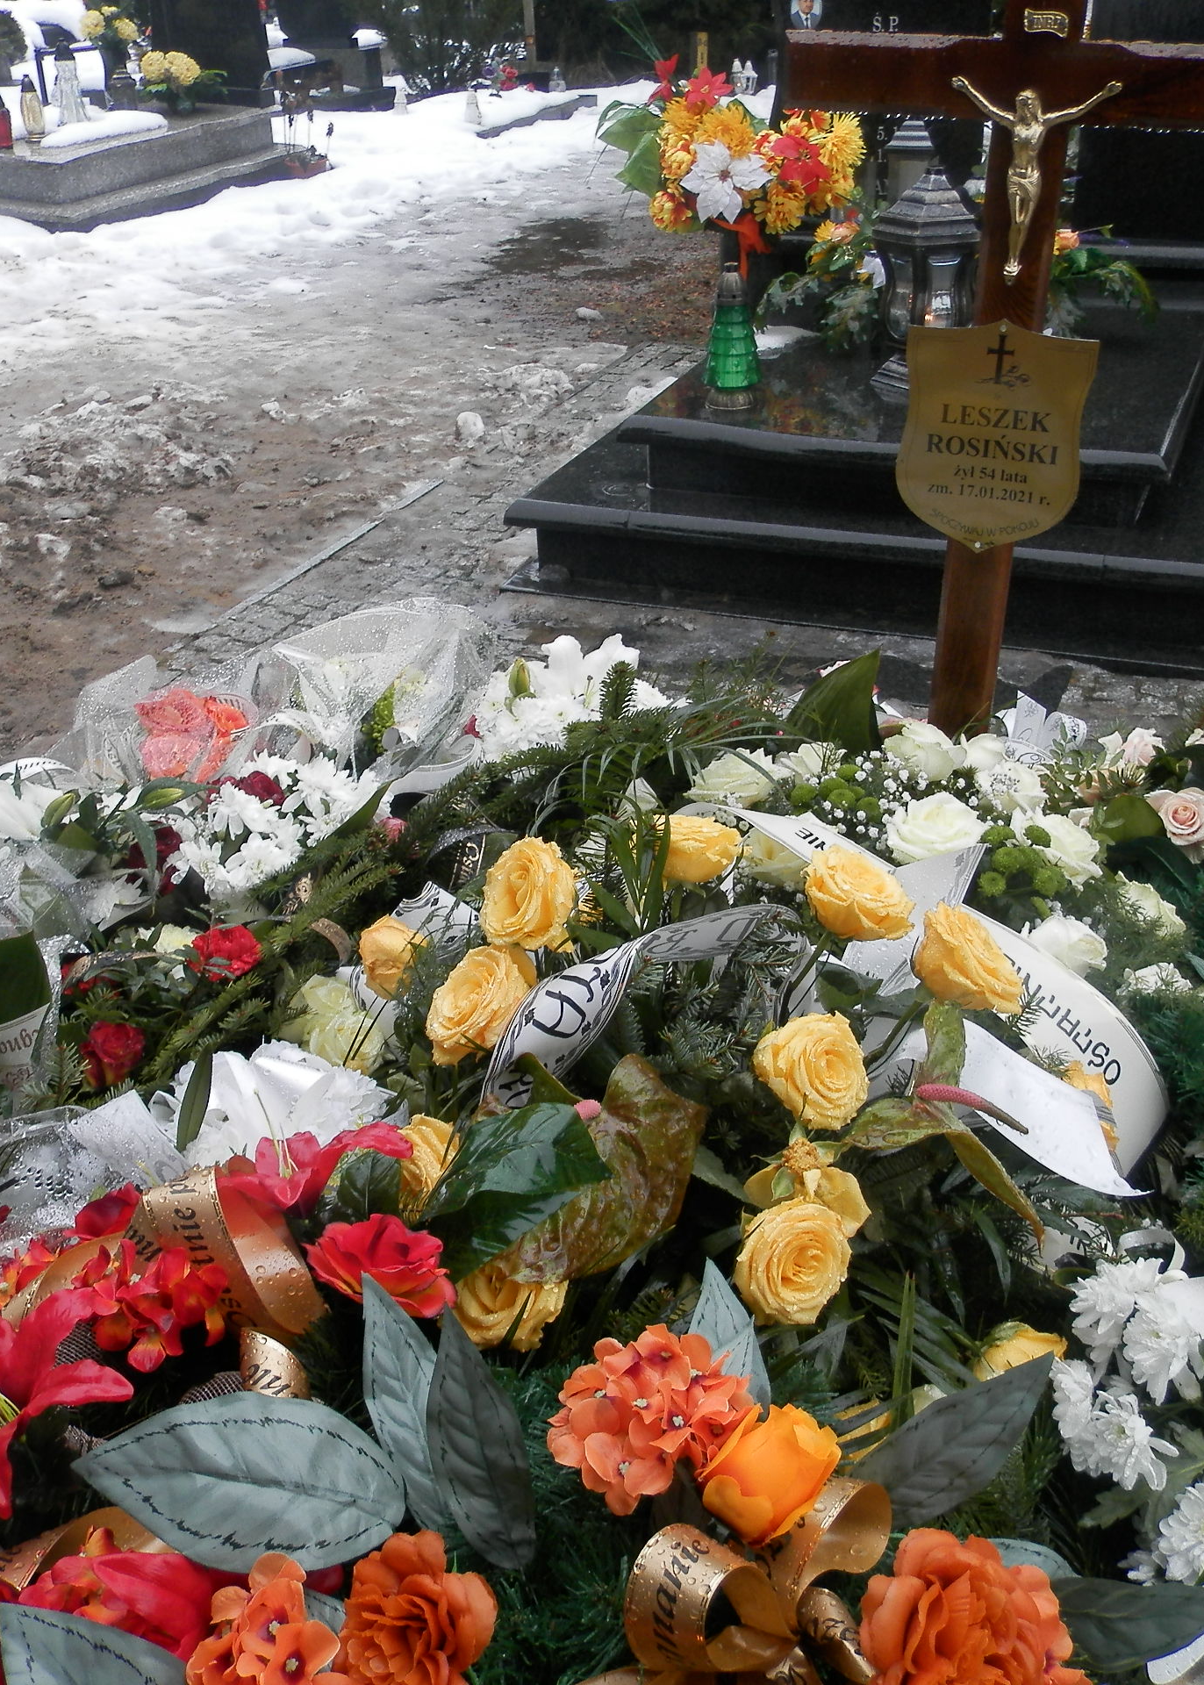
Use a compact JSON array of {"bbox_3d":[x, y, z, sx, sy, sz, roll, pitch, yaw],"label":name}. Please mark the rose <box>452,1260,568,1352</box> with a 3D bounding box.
[{"bbox_3d":[-0.065,0.323,1.140,0.080,0.062,0.078,4,54,10],"label":"rose"}]

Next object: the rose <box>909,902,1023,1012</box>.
[{"bbox_3d":[0.302,0.096,1.340,0.090,0.082,0.090,4,32,13],"label":"rose"}]

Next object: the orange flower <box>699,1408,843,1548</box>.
[{"bbox_3d":[0.096,0.363,0.930,0.074,0.066,0.068,13,29,0],"label":"orange flower"}]

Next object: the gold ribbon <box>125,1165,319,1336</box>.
[{"bbox_3d":[-0.233,0.253,1.000,0.110,0.078,0.078,-10,32,-11],"label":"gold ribbon"}]

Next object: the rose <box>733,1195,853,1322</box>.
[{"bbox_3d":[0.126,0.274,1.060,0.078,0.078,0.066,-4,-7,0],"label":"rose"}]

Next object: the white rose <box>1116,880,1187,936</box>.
[{"bbox_3d":[0.596,0.072,1.770,0.070,0.055,0.065,-4,28,2],"label":"white rose"}]

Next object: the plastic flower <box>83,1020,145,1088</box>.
[{"bbox_3d":[-0.461,0.199,1.530,0.062,0.060,0.060,-5,53,-4],"label":"plastic flower"}]

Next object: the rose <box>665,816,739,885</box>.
[{"bbox_3d":[0.074,0.007,1.360,0.080,0.056,0.078,3,22,0],"label":"rose"}]

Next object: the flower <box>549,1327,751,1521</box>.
[{"bbox_3d":[0.028,0.342,0.960,0.118,0.090,0.110,-4,31,0],"label":"flower"}]

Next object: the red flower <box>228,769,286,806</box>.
[{"bbox_3d":[-0.421,-0.065,1.980,0.062,0.058,0.068,40,46,15],"label":"red flower"}]

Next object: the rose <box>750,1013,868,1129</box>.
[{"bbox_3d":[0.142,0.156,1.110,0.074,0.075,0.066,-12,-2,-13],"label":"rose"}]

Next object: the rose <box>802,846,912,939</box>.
[{"bbox_3d":[0.195,0.040,1.240,0.083,0.062,0.080,18,56,-2],"label":"rose"}]

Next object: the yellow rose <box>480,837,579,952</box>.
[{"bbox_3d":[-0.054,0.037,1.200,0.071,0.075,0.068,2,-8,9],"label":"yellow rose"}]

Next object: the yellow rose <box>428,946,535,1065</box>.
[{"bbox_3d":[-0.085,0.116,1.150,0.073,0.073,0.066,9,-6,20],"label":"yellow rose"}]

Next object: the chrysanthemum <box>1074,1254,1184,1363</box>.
[{"bbox_3d":[0.323,0.287,1.000,0.070,0.052,0.070,-1,55,26],"label":"chrysanthemum"}]

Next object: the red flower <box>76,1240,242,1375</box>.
[{"bbox_3d":[-0.299,0.311,1.090,0.108,0.080,0.095,-16,33,-19],"label":"red flower"}]

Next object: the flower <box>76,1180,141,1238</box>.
[{"bbox_3d":[-0.316,0.239,1.050,0.047,0.041,0.045,-3,31,0],"label":"flower"}]

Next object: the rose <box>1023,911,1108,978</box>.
[{"bbox_3d":[0.426,0.093,1.490,0.078,0.062,0.075,6,33,16],"label":"rose"}]

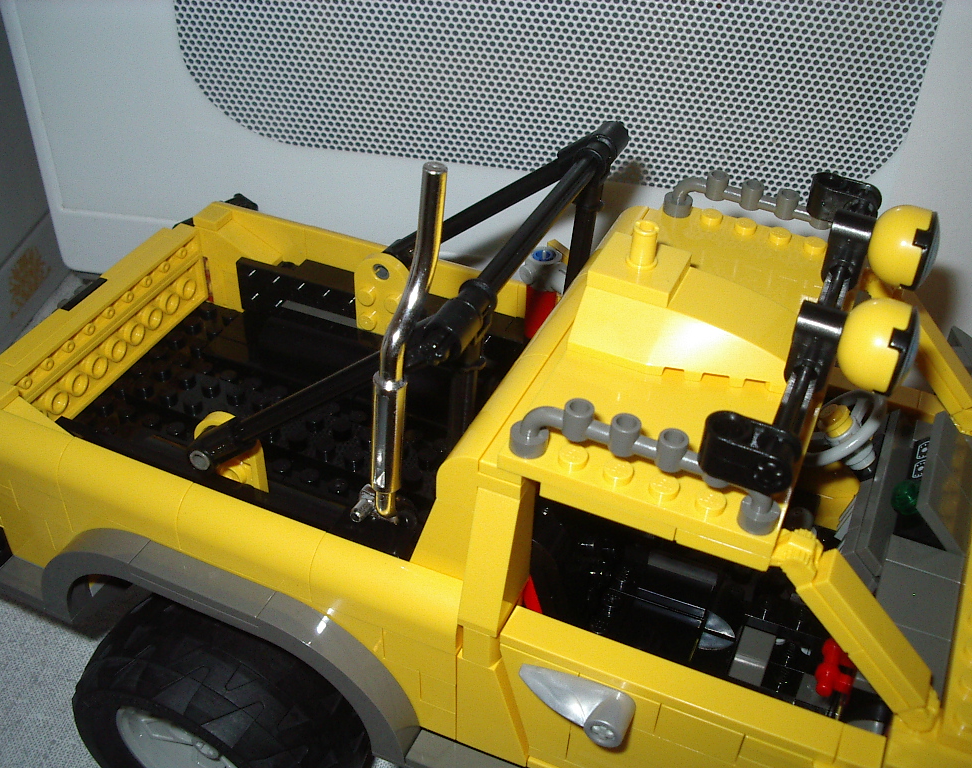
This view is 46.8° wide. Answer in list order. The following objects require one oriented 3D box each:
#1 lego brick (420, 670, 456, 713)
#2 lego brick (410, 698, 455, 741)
[{"bbox_3d":[-0.008,0.061,0.233,0.008,0.010,0.008,17,42,17],"label":"lego brick"},{"bbox_3d":[-0.012,0.067,0.240,0.016,0.010,0.008,17,42,17],"label":"lego brick"}]

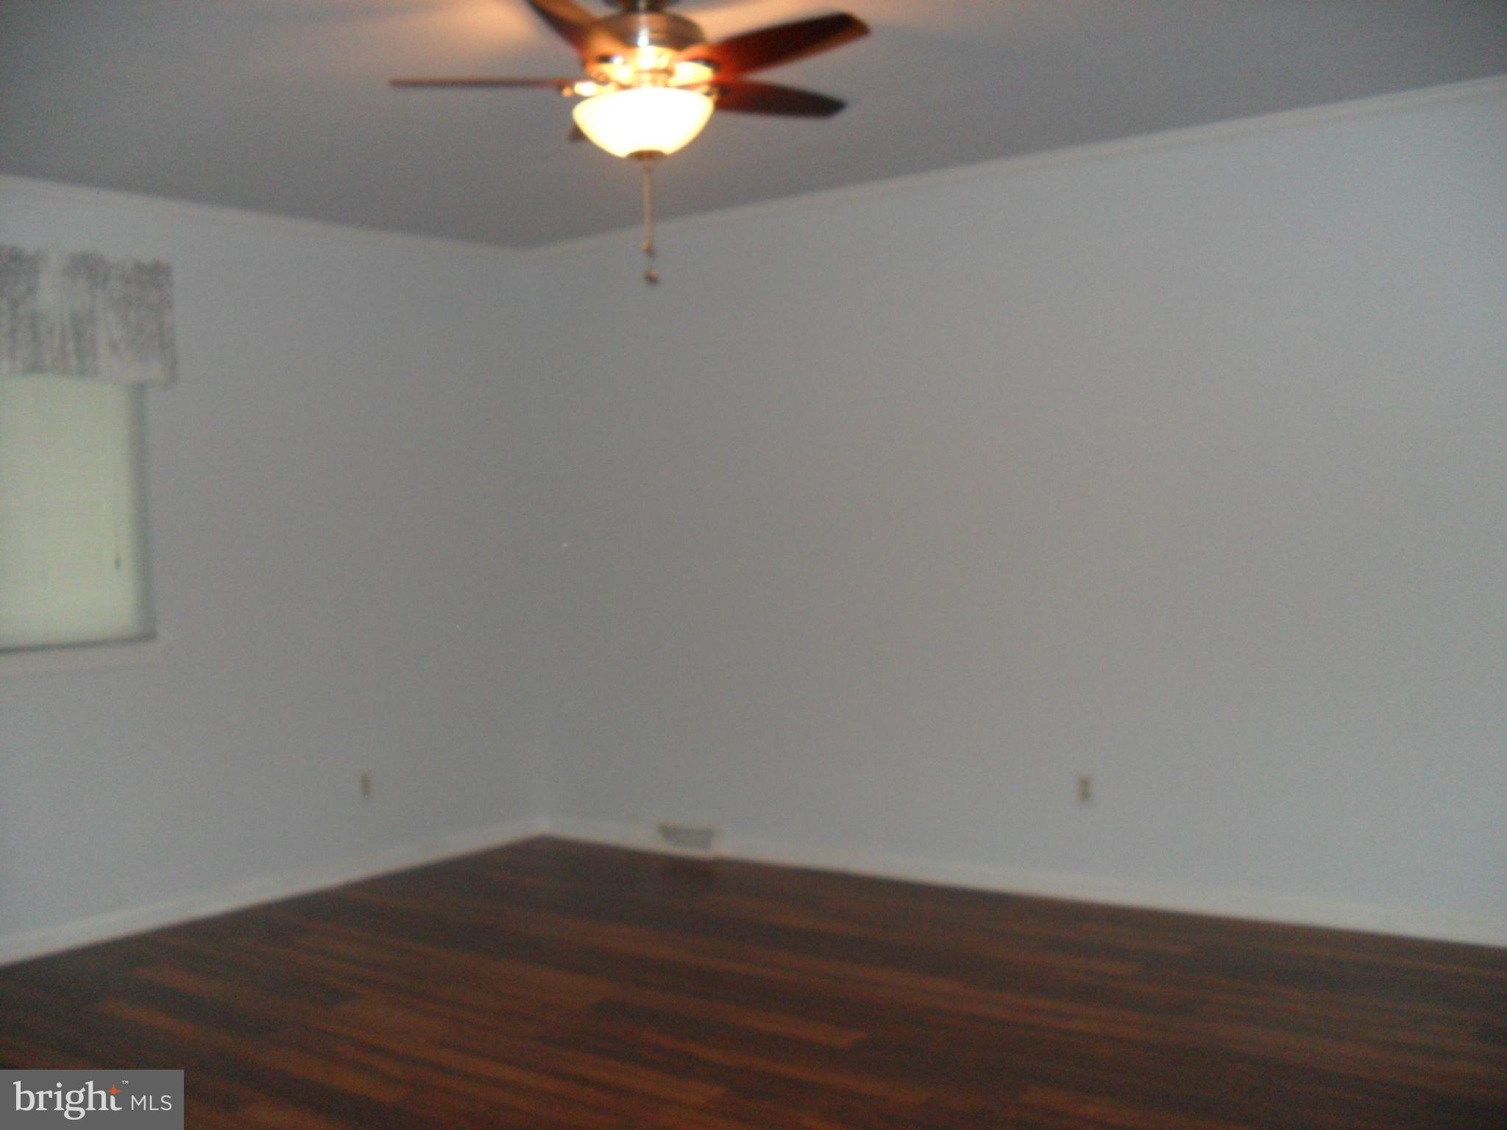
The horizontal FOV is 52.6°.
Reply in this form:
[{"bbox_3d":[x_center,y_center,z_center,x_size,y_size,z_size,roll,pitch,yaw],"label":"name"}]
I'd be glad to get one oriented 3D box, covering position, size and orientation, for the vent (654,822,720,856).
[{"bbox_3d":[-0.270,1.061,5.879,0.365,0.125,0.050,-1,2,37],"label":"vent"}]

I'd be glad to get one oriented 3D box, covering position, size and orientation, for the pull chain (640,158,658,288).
[{"bbox_3d":[-0.216,-0.716,3.163,0.030,0.270,0.030,-2,2,0],"label":"pull chain"}]

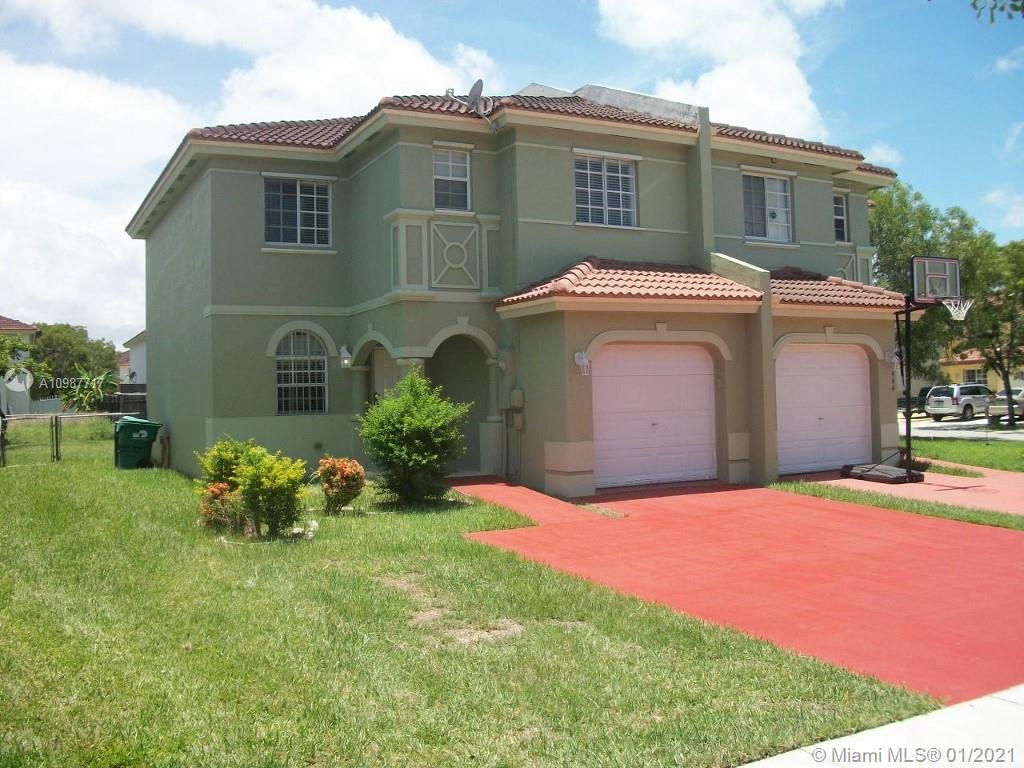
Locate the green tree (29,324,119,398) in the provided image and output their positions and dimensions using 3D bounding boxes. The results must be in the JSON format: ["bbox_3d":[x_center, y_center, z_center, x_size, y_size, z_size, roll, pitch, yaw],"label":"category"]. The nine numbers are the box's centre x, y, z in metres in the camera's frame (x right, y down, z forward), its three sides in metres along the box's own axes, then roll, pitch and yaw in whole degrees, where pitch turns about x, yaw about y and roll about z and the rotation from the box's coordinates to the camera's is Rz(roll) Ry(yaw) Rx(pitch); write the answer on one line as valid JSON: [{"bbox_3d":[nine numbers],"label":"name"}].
[{"bbox_3d":[-26.868,-0.582,58.000,5.600,6.600,5.500,-1,0,-29],"label":"green tree"}]

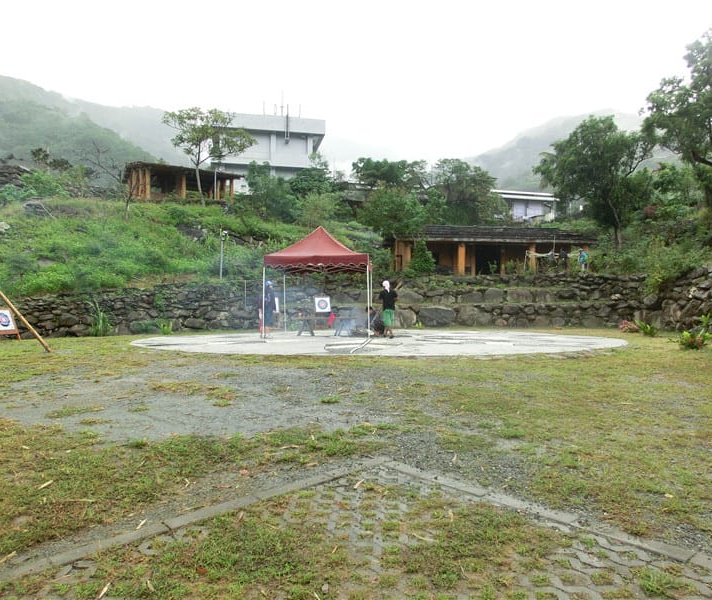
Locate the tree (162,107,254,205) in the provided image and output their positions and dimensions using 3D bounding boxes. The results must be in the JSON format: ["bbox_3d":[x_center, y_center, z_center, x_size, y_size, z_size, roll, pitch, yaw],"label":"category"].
[{"bbox_3d":[-10.500,-10.300,39.500,6.400,6.900,6.000,-1,1,0],"label":"tree"}]

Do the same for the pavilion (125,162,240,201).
[{"bbox_3d":[-13.000,-8.800,41.500,4.500,2.800,7.600,0,2,43],"label":"pavilion"}]

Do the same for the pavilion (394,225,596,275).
[{"bbox_3d":[8.100,-3.100,34.700,12.600,3.150,5.000,-1,1,-12],"label":"pavilion"}]

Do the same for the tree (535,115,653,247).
[{"bbox_3d":[15.400,-7.900,36.500,7.600,8.600,7.000,-1,1,0],"label":"tree"}]

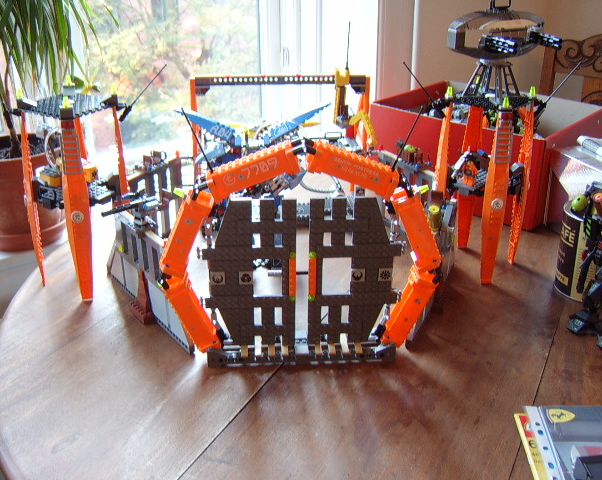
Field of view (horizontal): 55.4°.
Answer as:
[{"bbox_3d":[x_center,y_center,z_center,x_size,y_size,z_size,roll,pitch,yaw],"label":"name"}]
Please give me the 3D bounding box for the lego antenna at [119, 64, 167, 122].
[{"bbox_3d":[-0.213,-0.199,0.777,0.011,0.100,0.011,40,7,-23],"label":"lego antenna"}]

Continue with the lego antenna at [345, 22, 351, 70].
[{"bbox_3d":[0.074,-0.301,0.893,0.007,0.075,0.007,-1,23,-5],"label":"lego antenna"}]

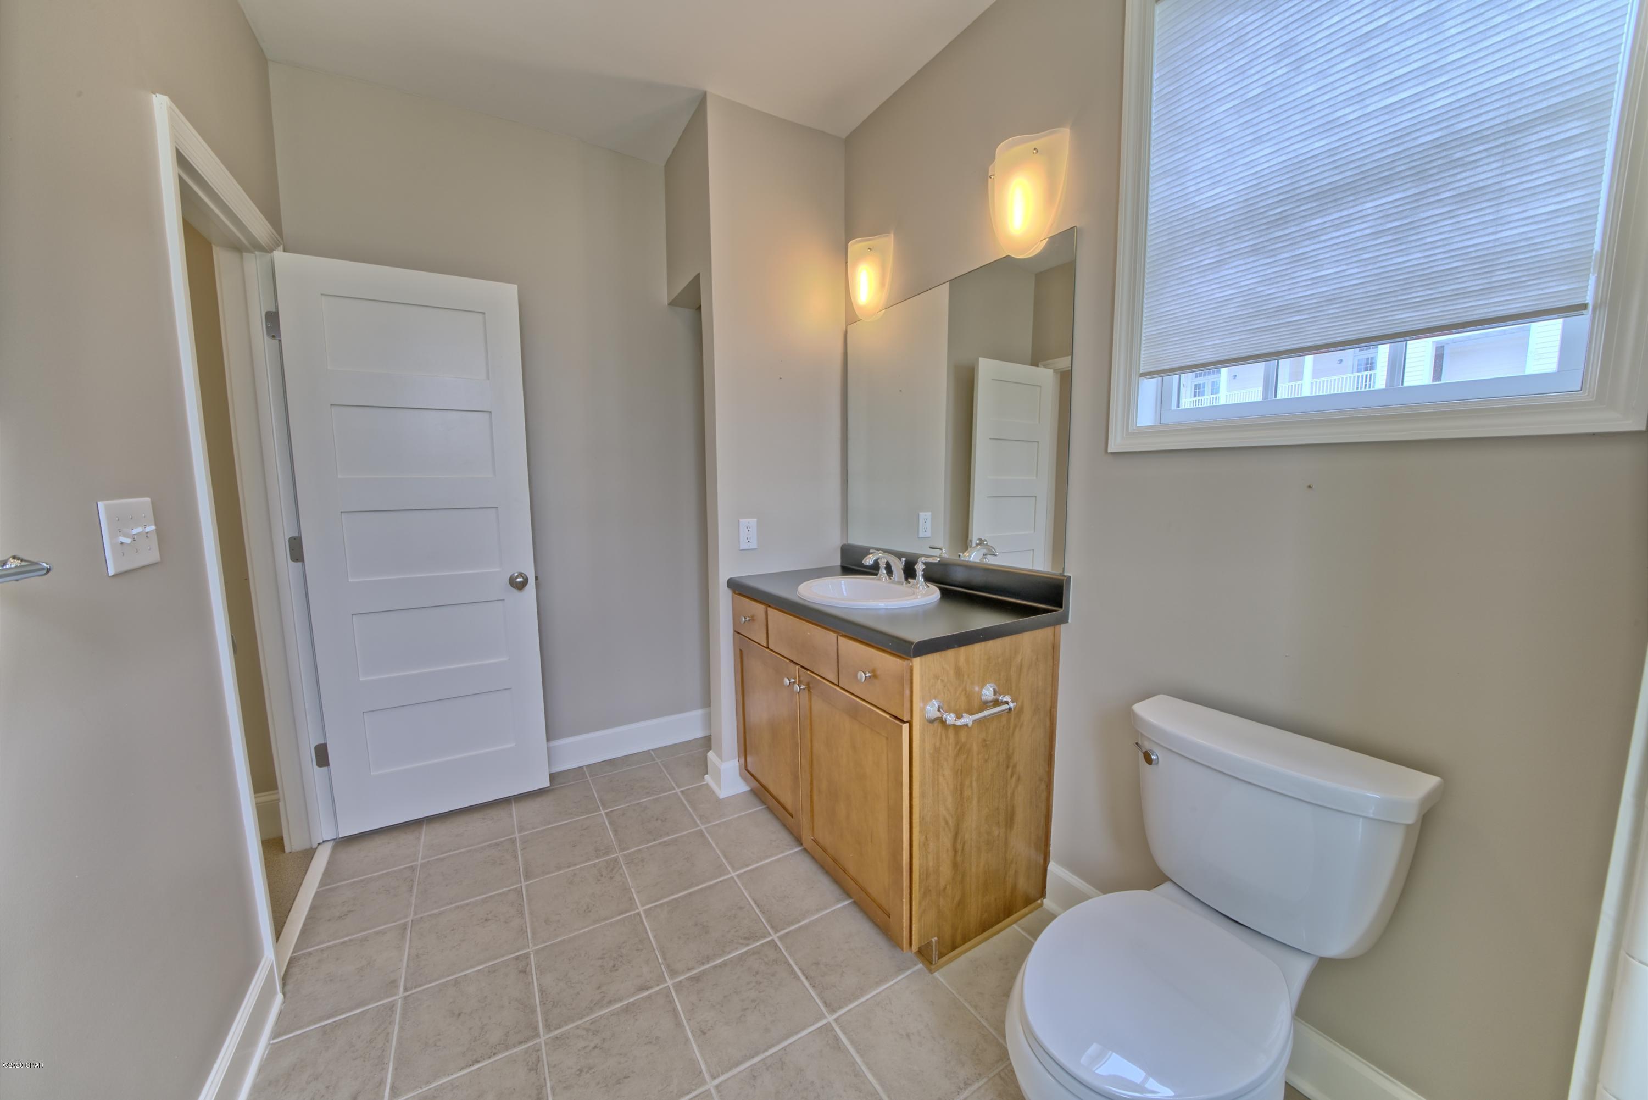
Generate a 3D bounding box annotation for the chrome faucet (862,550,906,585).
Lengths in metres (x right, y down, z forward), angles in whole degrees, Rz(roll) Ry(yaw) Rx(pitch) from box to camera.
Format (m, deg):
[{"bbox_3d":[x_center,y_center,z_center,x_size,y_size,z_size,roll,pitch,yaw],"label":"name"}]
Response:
[{"bbox_3d":[0.224,0.070,2.000,0.194,0.126,0.058,-4,7,-32],"label":"chrome faucet"}]

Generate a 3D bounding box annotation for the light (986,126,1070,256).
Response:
[{"bbox_3d":[0.567,-1.011,1.588,0.110,0.297,0.234,-4,7,-32],"label":"light"}]

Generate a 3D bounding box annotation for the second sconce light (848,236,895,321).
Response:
[{"bbox_3d":[0.163,-1.079,2.228,0.110,0.297,0.234,-4,7,-32],"label":"second sconce light"}]

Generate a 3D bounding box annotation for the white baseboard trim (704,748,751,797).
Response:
[{"bbox_3d":[-0.407,0.944,2.366,0.151,0.145,0.155,-4,7,-32],"label":"white baseboard trim"}]

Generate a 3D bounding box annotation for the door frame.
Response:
[{"bbox_3d":[-1.644,0.059,1.553,0.151,2.080,0.871,-4,7,-32],"label":"door frame"}]

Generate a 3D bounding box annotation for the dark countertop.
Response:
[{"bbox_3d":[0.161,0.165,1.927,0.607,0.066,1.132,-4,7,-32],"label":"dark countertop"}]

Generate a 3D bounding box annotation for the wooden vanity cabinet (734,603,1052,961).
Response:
[{"bbox_3d":[0.164,0.624,1.975,0.570,0.863,1.111,-4,7,-32],"label":"wooden vanity cabinet"}]

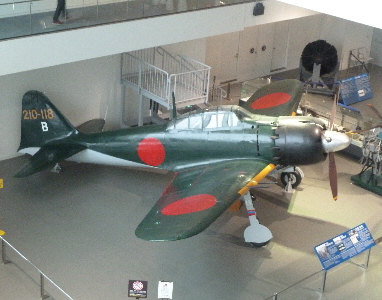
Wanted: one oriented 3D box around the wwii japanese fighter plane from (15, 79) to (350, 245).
[{"bbox_3d":[-0.509,-0.257,19.679,8.914,2.977,10.997,10,24,16],"label":"wwii japanese fighter plane"}]

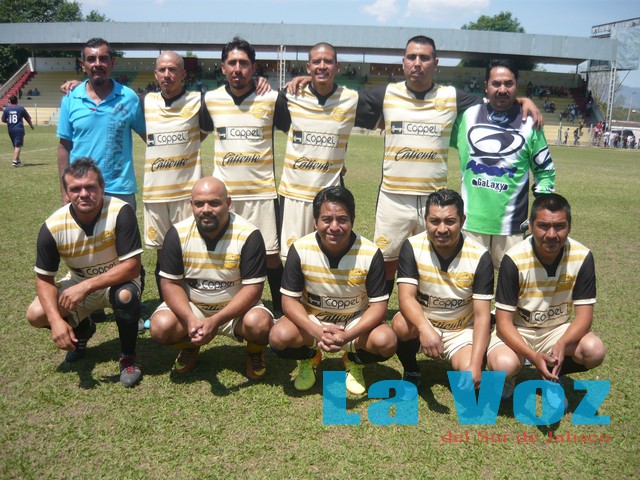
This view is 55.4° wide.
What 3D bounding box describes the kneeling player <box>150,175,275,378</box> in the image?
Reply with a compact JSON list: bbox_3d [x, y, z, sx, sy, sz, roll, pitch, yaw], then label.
[{"bbox_3d":[-0.536,0.163,3.176,0.570,0.940,0.680,0,11,-9],"label":"kneeling player"}]

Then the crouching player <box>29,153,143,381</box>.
[{"bbox_3d":[-1.135,0.127,3.072,0.550,1.010,0.700,-1,11,-14],"label":"crouching player"}]

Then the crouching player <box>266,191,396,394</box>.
[{"bbox_3d":[0.072,0.205,3.066,0.590,0.940,0.680,2,11,0],"label":"crouching player"}]

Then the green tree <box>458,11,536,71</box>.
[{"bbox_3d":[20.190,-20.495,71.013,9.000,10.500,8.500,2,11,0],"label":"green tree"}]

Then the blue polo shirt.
[{"bbox_3d":[-1.307,-0.613,3.650,0.500,0.660,0.270,-1,12,-16],"label":"blue polo shirt"}]

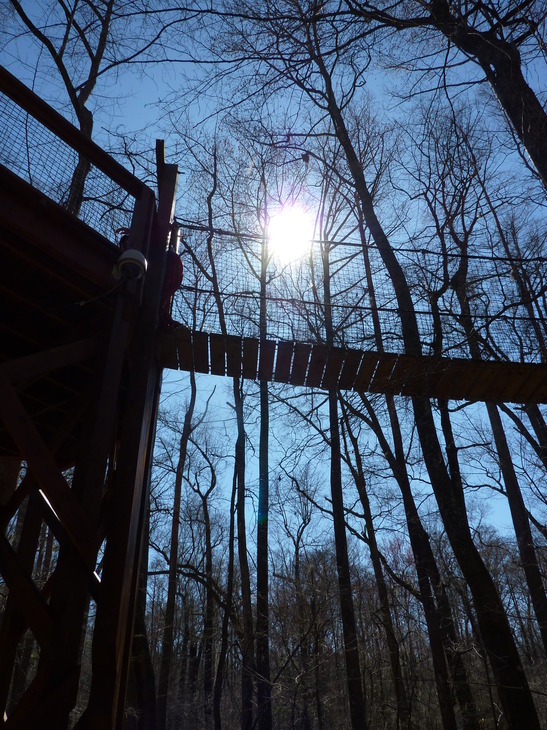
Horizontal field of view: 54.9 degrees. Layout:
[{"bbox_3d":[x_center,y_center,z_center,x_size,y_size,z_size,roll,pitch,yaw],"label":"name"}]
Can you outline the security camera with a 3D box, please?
[{"bbox_3d":[-1.128,-0.770,4.161,0.300,0.225,0.225,-27,-41,30],"label":"security camera"}]

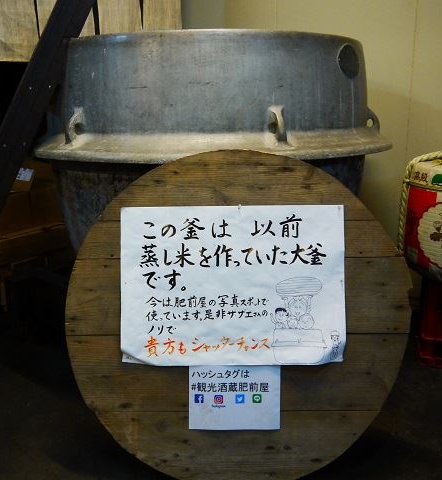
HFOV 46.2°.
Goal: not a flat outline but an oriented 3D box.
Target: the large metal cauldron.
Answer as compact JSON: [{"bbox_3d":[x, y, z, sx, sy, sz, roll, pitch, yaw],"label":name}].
[{"bbox_3d":[-0.030,-0.192,2.577,1.643,1.410,1.643,-1,14,0],"label":"large metal cauldron"}]

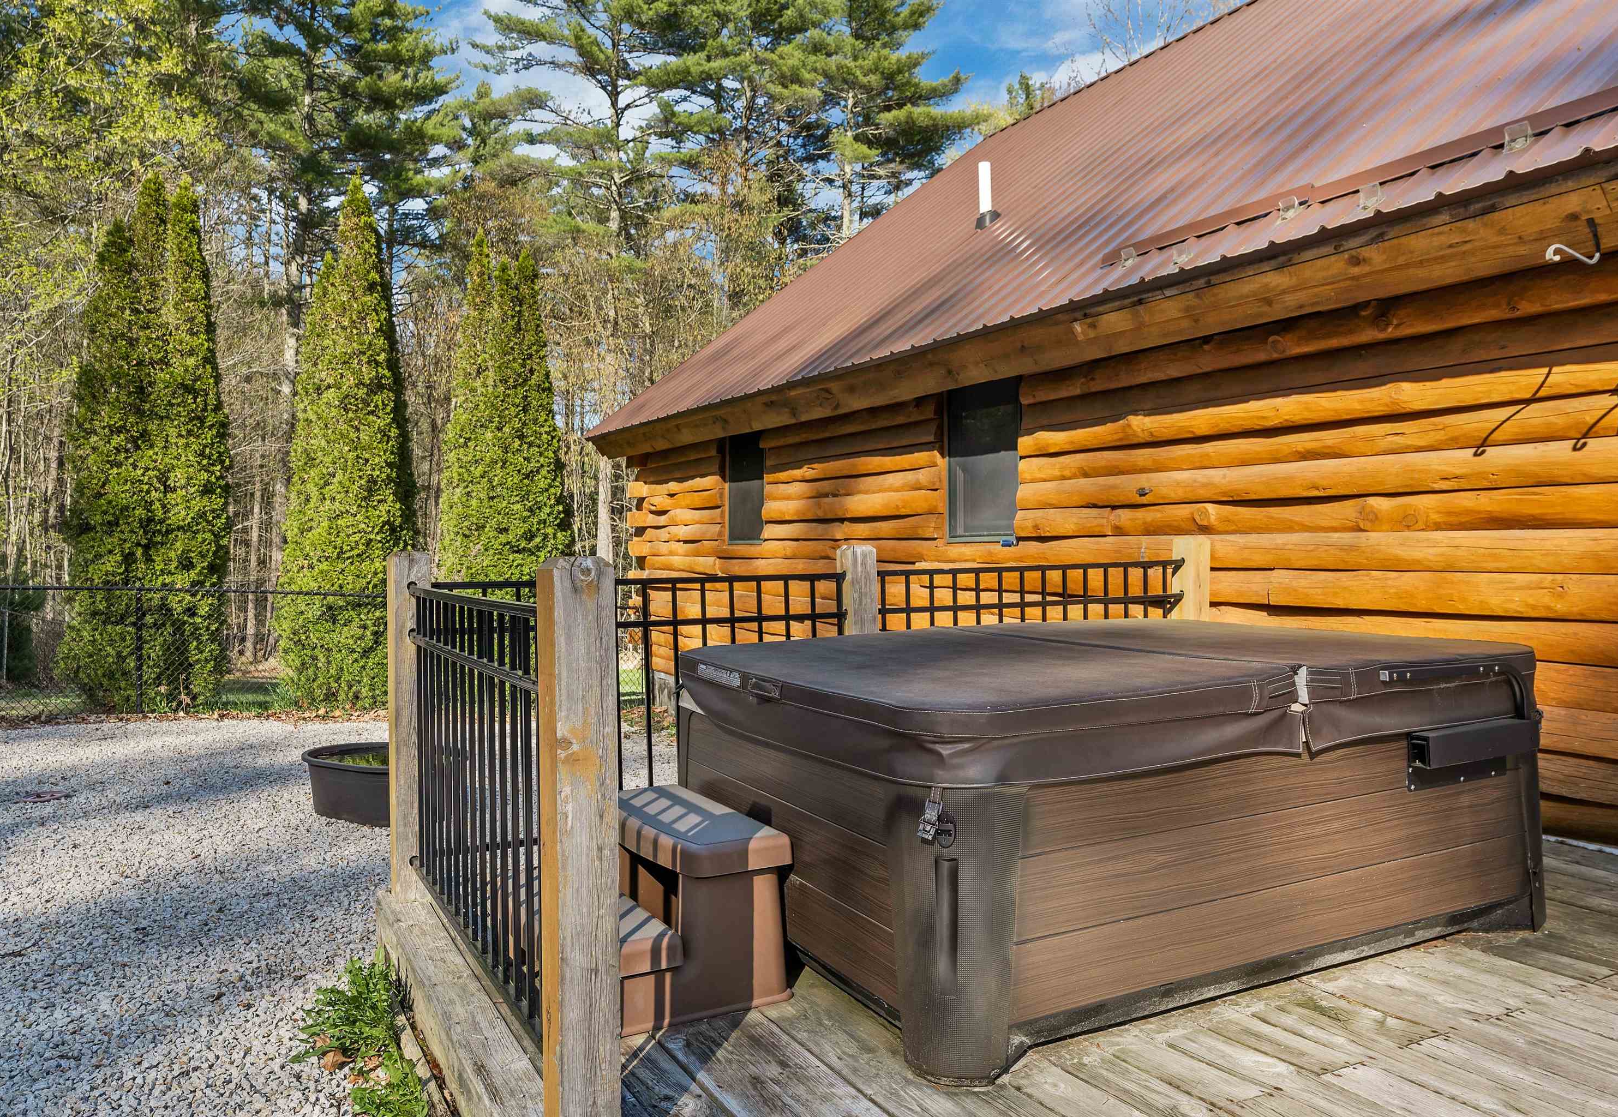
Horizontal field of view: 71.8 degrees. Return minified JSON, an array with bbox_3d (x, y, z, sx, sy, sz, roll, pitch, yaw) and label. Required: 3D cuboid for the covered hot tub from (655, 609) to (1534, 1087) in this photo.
[{"bbox_3d":[0.873,0.676,3.554,2.172,0.798,1.624,-1,1,-28],"label":"covered hot tub"}]

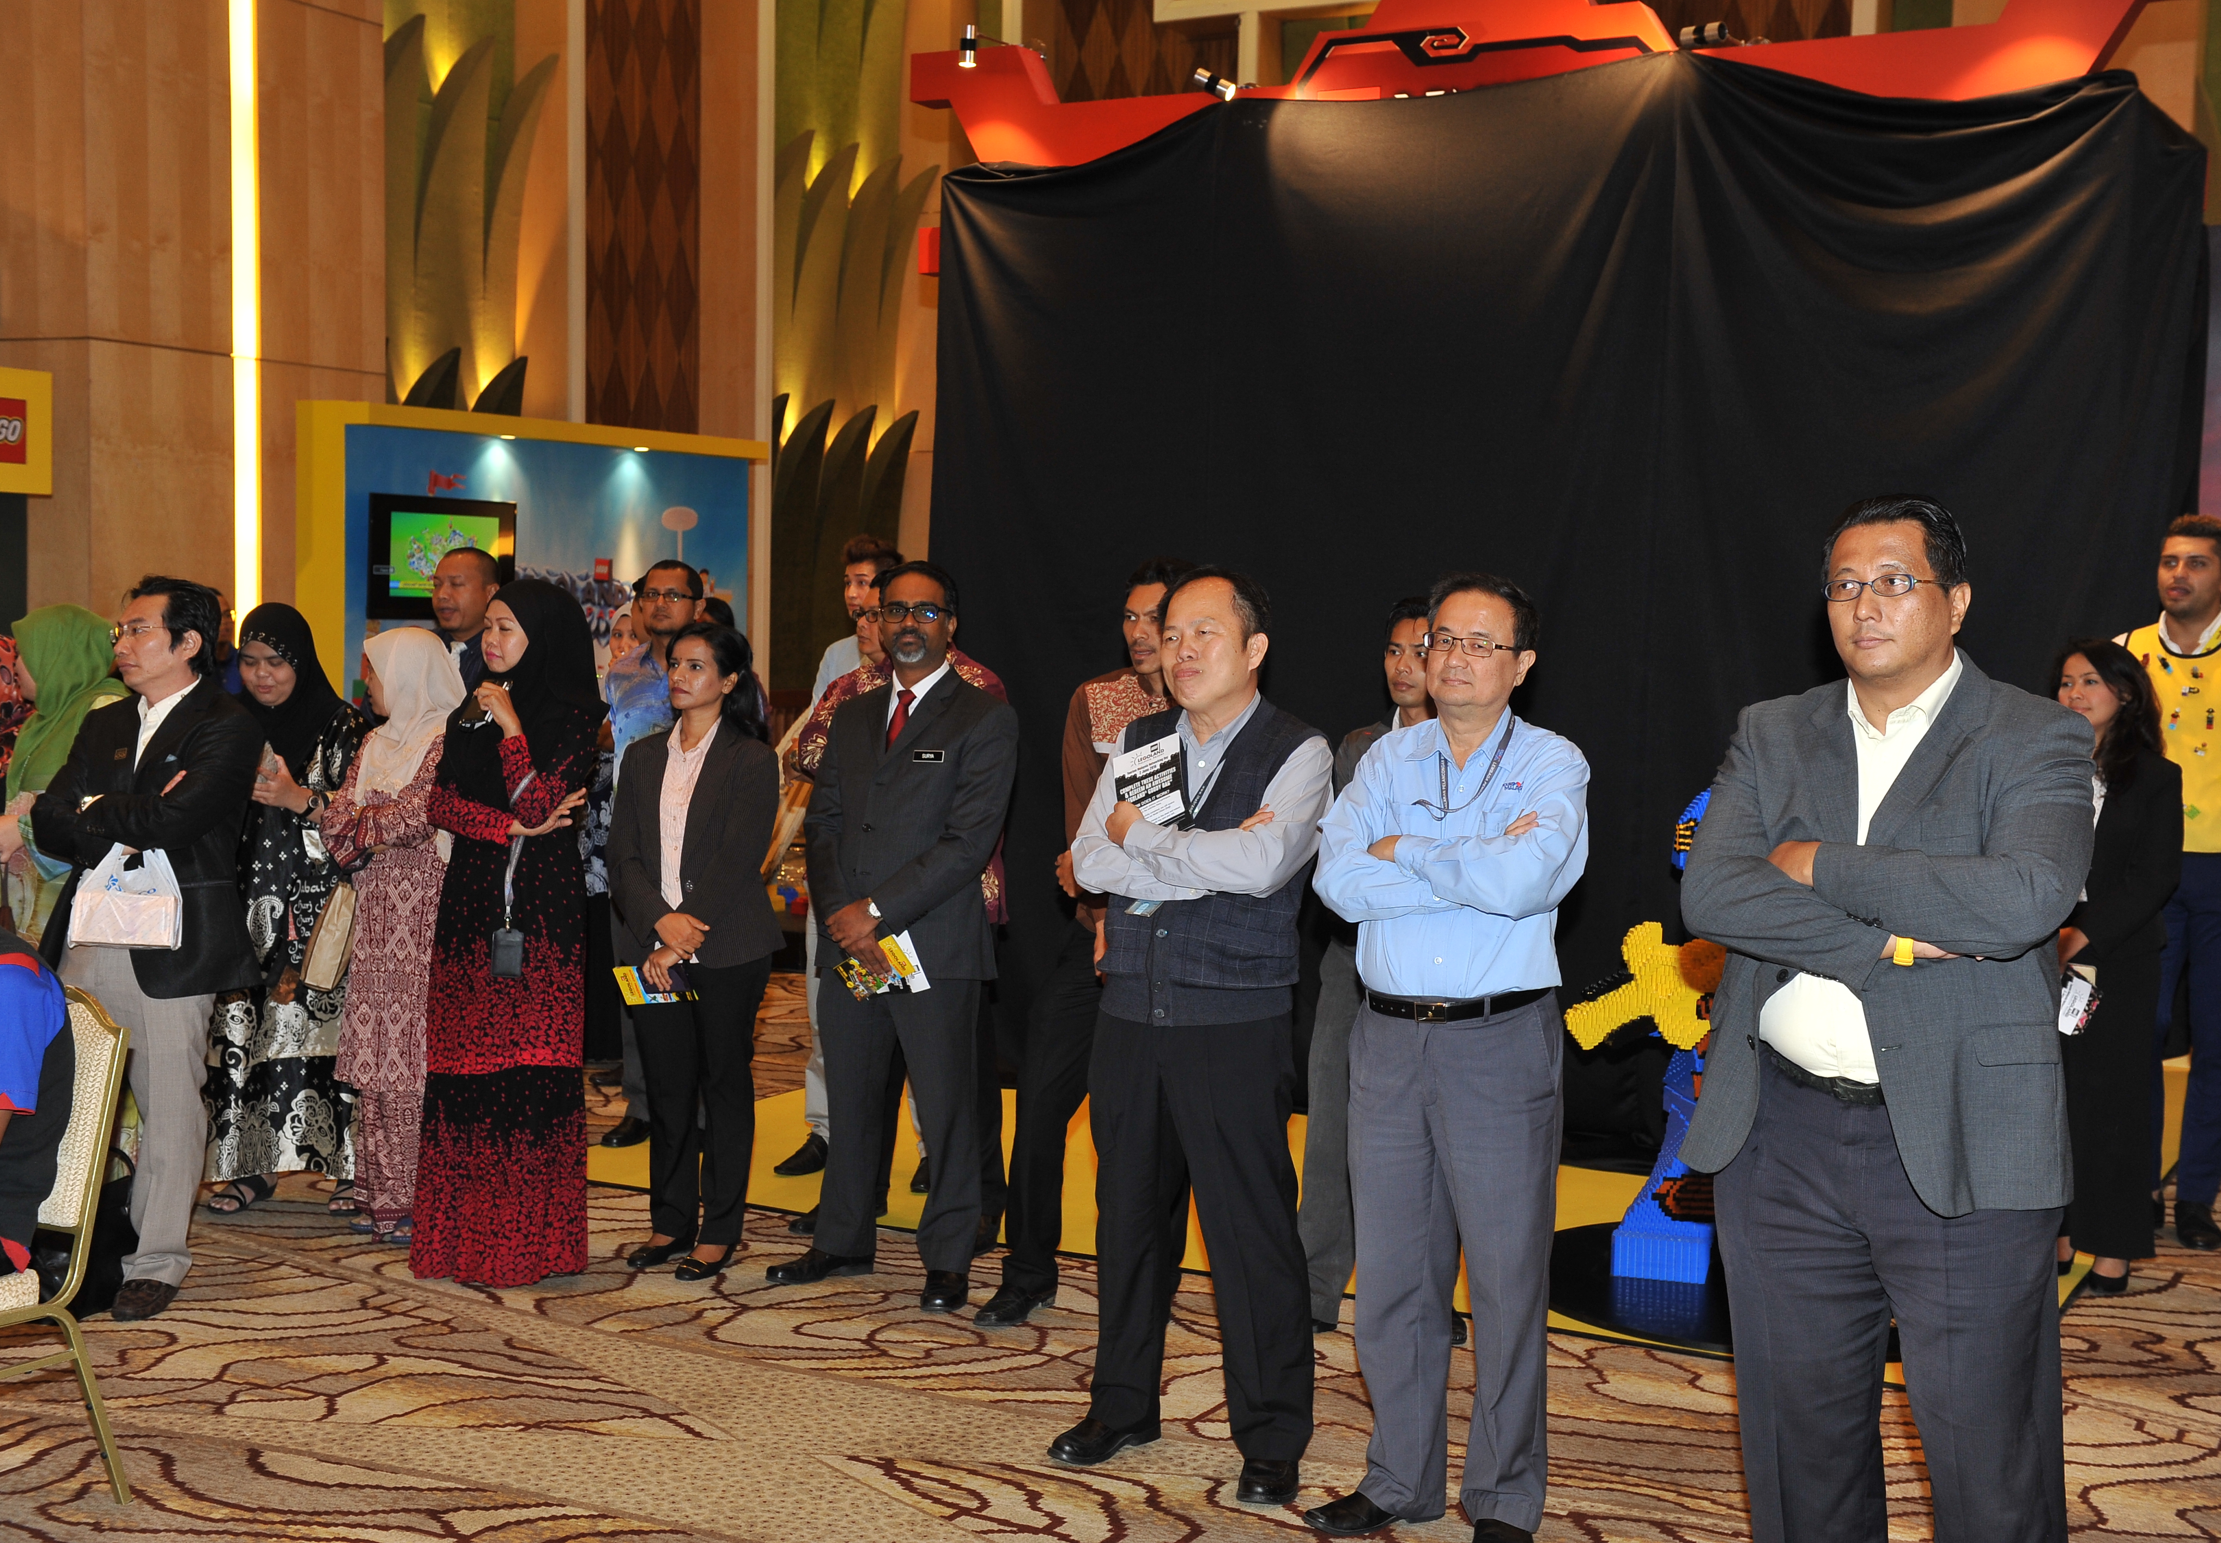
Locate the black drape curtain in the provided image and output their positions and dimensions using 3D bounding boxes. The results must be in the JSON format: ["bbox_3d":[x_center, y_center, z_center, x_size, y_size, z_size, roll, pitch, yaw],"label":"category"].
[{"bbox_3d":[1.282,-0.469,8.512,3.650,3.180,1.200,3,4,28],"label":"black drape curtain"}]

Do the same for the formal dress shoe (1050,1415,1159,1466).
[{"bbox_3d":[-0.004,1.258,5.261,0.280,0.105,0.105,-2,5,-42],"label":"formal dress shoe"}]

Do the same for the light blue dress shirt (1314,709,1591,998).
[{"bbox_3d":[0.591,0.143,4.680,0.480,0.510,0.330,3,4,28],"label":"light blue dress shirt"}]

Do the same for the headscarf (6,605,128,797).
[{"bbox_3d":[-2.536,-0.170,6.600,0.310,0.480,0.330,0,4,-15],"label":"headscarf"}]

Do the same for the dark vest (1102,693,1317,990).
[{"bbox_3d":[0.178,0.164,5.050,0.430,0.570,0.300,3,4,31],"label":"dark vest"}]

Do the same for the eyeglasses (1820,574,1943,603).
[{"bbox_3d":[1.040,-0.238,3.600,0.138,0.042,0.140,-5,-1,42],"label":"eyeglasses"}]

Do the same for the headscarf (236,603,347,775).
[{"bbox_3d":[-2.168,-0.205,7.150,0.310,0.460,0.280,2,4,16],"label":"headscarf"}]

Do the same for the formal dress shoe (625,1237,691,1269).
[{"bbox_3d":[-1.103,1.164,6.690,0.085,0.070,0.240,4,5,38],"label":"formal dress shoe"}]

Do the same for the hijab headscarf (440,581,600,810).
[{"bbox_3d":[-1.392,-0.190,6.380,0.330,0.530,0.360,-3,5,-45],"label":"hijab headscarf"}]

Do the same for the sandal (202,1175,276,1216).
[{"bbox_3d":[-2.263,1.091,7.075,0.092,0.080,0.240,2,4,20],"label":"sandal"}]

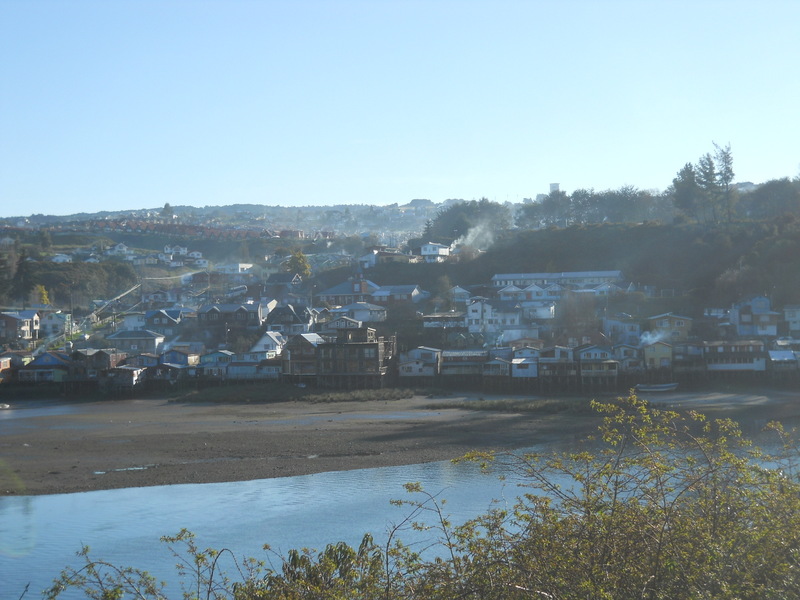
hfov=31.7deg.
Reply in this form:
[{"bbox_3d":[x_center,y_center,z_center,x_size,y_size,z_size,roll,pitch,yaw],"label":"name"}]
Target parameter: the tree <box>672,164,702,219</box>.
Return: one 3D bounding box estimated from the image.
[{"bbox_3d":[95.514,-36.172,470.000,10.000,19.200,9.500,0,2,0],"label":"tree"}]

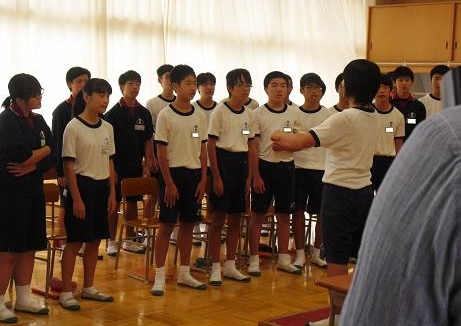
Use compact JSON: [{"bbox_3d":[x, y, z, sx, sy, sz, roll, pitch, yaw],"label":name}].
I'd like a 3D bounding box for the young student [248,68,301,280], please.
[{"bbox_3d":[0.358,0.078,6.911,0.450,1.660,0.310,-2,6,-28],"label":"young student"}]

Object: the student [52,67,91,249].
[{"bbox_3d":[-1.385,-0.024,7.611,0.440,1.660,0.300,-4,7,-42],"label":"student"}]

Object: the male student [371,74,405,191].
[{"bbox_3d":[1.323,0.062,7.330,0.440,1.650,0.300,3,6,15],"label":"male student"}]

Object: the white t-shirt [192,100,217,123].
[{"bbox_3d":[-0.215,-0.333,8.195,0.440,0.590,0.250,-1,6,-24],"label":"white t-shirt"}]

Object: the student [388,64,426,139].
[{"bbox_3d":[1.673,-0.043,8.080,0.460,1.730,0.300,2,6,8],"label":"student"}]

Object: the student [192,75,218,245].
[{"bbox_3d":[-0.221,-0.055,8.221,0.440,1.650,0.290,-1,6,-24],"label":"student"}]

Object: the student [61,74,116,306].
[{"bbox_3d":[-1.002,0.197,5.854,0.300,1.570,0.420,6,7,40],"label":"student"}]

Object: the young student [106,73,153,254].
[{"bbox_3d":[-0.927,-0.010,7.611,0.470,1.650,0.300,-3,7,-36],"label":"young student"}]

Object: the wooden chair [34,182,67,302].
[{"bbox_3d":[-1.278,0.568,6.195,0.390,0.755,0.480,-3,7,-40],"label":"wooden chair"}]

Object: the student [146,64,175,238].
[{"bbox_3d":[-0.599,-0.091,8.258,0.440,1.700,0.300,-2,6,-32],"label":"student"}]

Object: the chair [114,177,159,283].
[{"bbox_3d":[-0.632,0.522,6.816,0.390,0.755,0.480,-3,7,-38],"label":"chair"}]

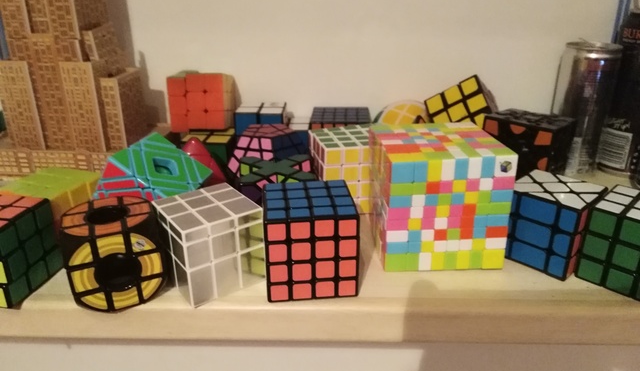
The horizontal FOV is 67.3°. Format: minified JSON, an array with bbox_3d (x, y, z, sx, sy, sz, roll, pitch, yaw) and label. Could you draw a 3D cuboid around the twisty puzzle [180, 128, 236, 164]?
[{"bbox_3d":[-0.118,-0.030,0.524,0.050,0.050,0.050,-1,23,0],"label":"twisty puzzle"}]

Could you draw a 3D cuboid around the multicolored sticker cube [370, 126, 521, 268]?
[{"bbox_3d":[0.089,0.006,0.380,0.088,0.088,0.088,-2,23,-3],"label":"multicolored sticker cube"}]

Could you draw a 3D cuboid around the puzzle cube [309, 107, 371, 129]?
[{"bbox_3d":[0.025,-0.050,0.548,0.064,0.064,0.064,0,23,2],"label":"puzzle cube"}]

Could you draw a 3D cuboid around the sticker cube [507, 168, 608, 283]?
[{"bbox_3d":[0.180,0.029,0.378,0.056,0.056,0.056,-21,30,-40],"label":"sticker cube"}]

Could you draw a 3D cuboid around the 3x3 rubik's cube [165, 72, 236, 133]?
[{"bbox_3d":[-0.129,-0.093,0.532,0.058,0.059,0.059,0,14,1],"label":"3x3 rubik's cube"}]

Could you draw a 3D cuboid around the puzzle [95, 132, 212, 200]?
[{"bbox_3d":[-0.137,0.004,0.396,0.058,0.058,0.058,34,33,5],"label":"puzzle"}]

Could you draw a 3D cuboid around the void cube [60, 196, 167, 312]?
[{"bbox_3d":[-0.145,0.047,0.339,0.058,0.058,0.058,-11,25,-23],"label":"void cube"}]

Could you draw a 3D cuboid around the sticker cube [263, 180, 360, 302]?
[{"bbox_3d":[-0.008,0.038,0.343,0.061,0.061,0.061,-3,23,-5],"label":"sticker cube"}]

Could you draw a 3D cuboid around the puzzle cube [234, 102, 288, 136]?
[{"bbox_3d":[-0.063,-0.062,0.533,0.050,0.050,0.050,0,23,2],"label":"puzzle cube"}]

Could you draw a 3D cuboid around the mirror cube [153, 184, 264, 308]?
[{"bbox_3d":[-0.080,0.041,0.352,0.058,0.058,0.058,-16,27,-33],"label":"mirror cube"}]

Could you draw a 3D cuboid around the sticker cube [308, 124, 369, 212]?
[{"bbox_3d":[0.029,-0.016,0.475,0.066,0.066,0.066,-5,23,-12],"label":"sticker cube"}]

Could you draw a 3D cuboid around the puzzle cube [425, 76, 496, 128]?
[{"bbox_3d":[0.161,-0.070,0.521,0.059,0.059,0.059,-25,-28,28],"label":"puzzle cube"}]

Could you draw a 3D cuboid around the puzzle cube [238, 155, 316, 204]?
[{"bbox_3d":[-0.034,0.014,0.402,0.059,0.059,0.059,-2,23,-4],"label":"puzzle cube"}]

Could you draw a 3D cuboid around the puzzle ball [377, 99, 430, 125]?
[{"bbox_3d":[0.096,-0.059,0.542,0.073,0.073,0.073,0,23,0],"label":"puzzle ball"}]

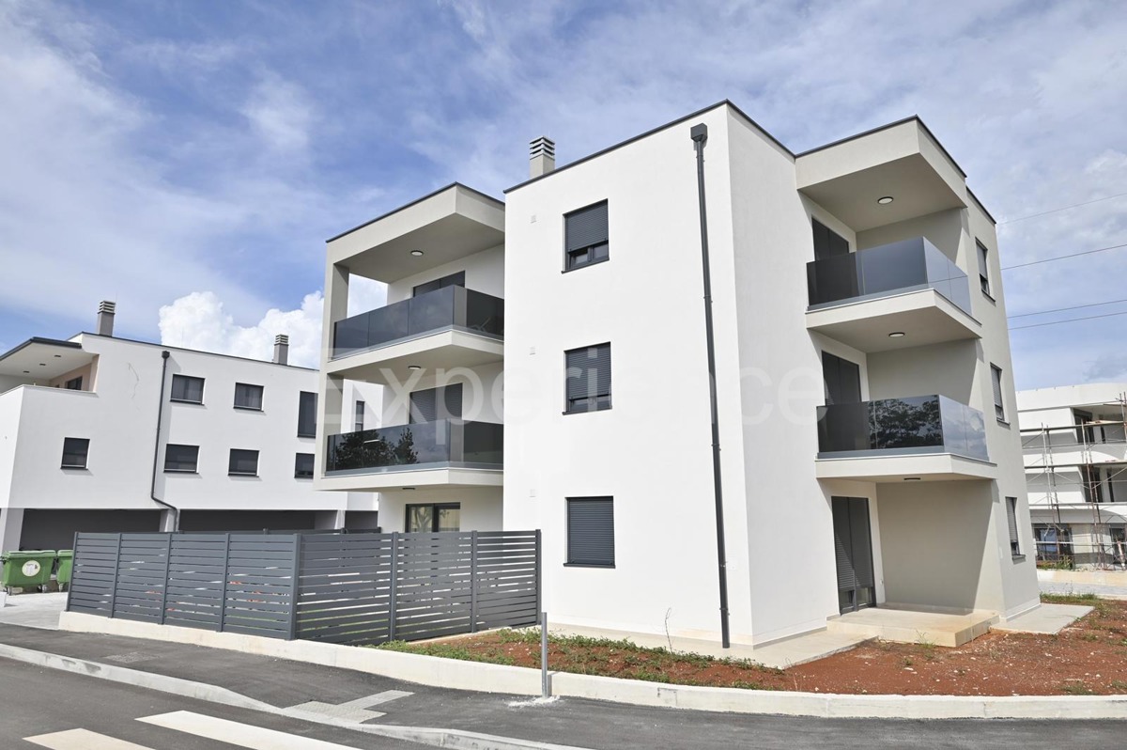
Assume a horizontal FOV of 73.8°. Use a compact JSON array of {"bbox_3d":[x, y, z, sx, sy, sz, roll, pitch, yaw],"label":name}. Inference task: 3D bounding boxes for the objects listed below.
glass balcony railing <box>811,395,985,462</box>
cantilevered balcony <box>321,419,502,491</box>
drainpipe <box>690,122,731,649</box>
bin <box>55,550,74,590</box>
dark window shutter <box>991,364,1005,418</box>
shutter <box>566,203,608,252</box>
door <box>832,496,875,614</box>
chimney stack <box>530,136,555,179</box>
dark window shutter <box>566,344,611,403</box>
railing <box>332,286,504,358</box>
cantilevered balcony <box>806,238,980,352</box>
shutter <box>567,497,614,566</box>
[{"bbox_3d":[6.841,1.218,15.033,2.302,1.054,3.208,-10,-14,40],"label":"glass balcony railing"},{"bbox_3d":[-3.641,2.043,18.118,5.070,1.378,1.993,-10,-14,40],"label":"cantilevered balcony"},{"bbox_3d":[2.530,-0.091,12.882,0.261,9.073,0.169,-10,-14,40],"label":"drainpipe"},{"bbox_3d":[-15.681,6.359,24.484,1.320,1.300,0.920,6,-13,-30],"label":"bin"},{"bbox_3d":[9.699,0.388,16.845,0.060,1.180,1.170,-10,-14,41],"label":"dark window shutter"},{"bbox_3d":[0.527,-3.051,15.498,1.170,0.830,0.050,-10,-14,41],"label":"shutter"},{"bbox_3d":[5.910,3.631,15.306,0.100,2.230,1.960,-10,-14,41],"label":"door"},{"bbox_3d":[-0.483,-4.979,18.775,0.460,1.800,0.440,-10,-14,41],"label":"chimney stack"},{"bbox_3d":[0.528,-0.051,14.896,1.182,1.025,0.065,-10,-14,40],"label":"dark window shutter"},{"bbox_3d":[-3.600,-1.047,18.637,4.800,1.050,1.850,-10,-14,41],"label":"railing"},{"bbox_3d":[6.863,-1.541,15.526,2.380,1.400,3.400,-10,-14,41],"label":"cantilevered balcony"},{"bbox_3d":[0.559,2.968,14.336,1.170,1.260,0.050,-10,-14,41],"label":"shutter"}]

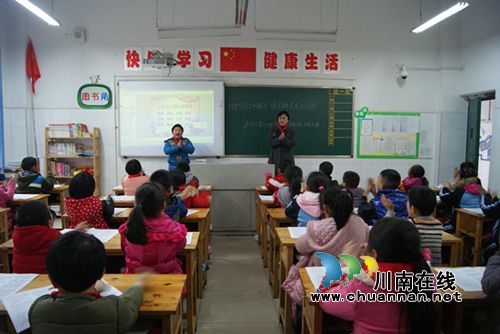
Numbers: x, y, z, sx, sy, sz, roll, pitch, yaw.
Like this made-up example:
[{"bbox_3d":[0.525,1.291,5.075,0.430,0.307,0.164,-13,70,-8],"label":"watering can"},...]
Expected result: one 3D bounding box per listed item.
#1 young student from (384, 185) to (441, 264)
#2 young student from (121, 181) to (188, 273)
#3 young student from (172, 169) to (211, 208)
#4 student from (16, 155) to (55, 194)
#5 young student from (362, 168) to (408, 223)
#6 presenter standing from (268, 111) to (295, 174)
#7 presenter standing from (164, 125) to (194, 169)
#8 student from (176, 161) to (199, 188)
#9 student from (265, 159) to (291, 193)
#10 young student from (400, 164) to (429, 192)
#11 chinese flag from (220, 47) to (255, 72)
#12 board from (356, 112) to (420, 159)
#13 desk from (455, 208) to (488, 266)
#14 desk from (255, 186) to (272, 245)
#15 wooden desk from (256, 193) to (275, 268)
[{"bbox_3d":[0.997,0.652,2.406,0.420,1.079,0.560,-2,6,-18],"label":"young student"},{"bbox_3d":[-0.573,0.647,2.277,0.420,1.113,0.560,0,6,-3],"label":"young student"},{"bbox_3d":[-0.633,0.515,3.872,0.420,1.016,0.550,1,5,7],"label":"young student"},{"bbox_3d":[-2.487,0.422,4.389,0.420,1.096,0.550,1,5,7],"label":"student"},{"bbox_3d":[1.112,0.548,3.202,0.420,1.082,0.550,-1,5,-15],"label":"young student"},{"bbox_3d":[0.510,-0.100,6.101,0.460,1.605,0.340,0,6,-3],"label":"presenter standing"},{"bbox_3d":[-1.038,0.102,5.582,0.450,1.460,0.320,-1,5,-7],"label":"presenter standing"},{"bbox_3d":[-0.724,0.456,4.505,0.400,1.063,0.520,0,6,2],"label":"student"},{"bbox_3d":[0.343,0.445,4.556,0.420,1.077,0.520,-1,6,-11],"label":"student"},{"bbox_3d":[1.966,0.472,4.590,0.400,1.017,0.520,0,6,-3],"label":"young student"},{"bbox_3d":[-0.193,-1.833,6.432,0.610,0.404,0.015,0,6,-3],"label":"chinese flag"},{"bbox_3d":[2.403,-0.533,6.510,1.020,0.770,0.030,0,5,-3],"label":"board"},{"bbox_3d":[2.556,0.736,3.447,1.200,0.670,0.410,0,5,-3],"label":"desk"},{"bbox_3d":[0.690,0.600,4.870,1.200,0.670,0.410,0,5,-3],"label":"desk"},{"bbox_3d":[0.724,0.671,4.104,1.200,0.670,0.410,0,5,-3],"label":"wooden desk"}]

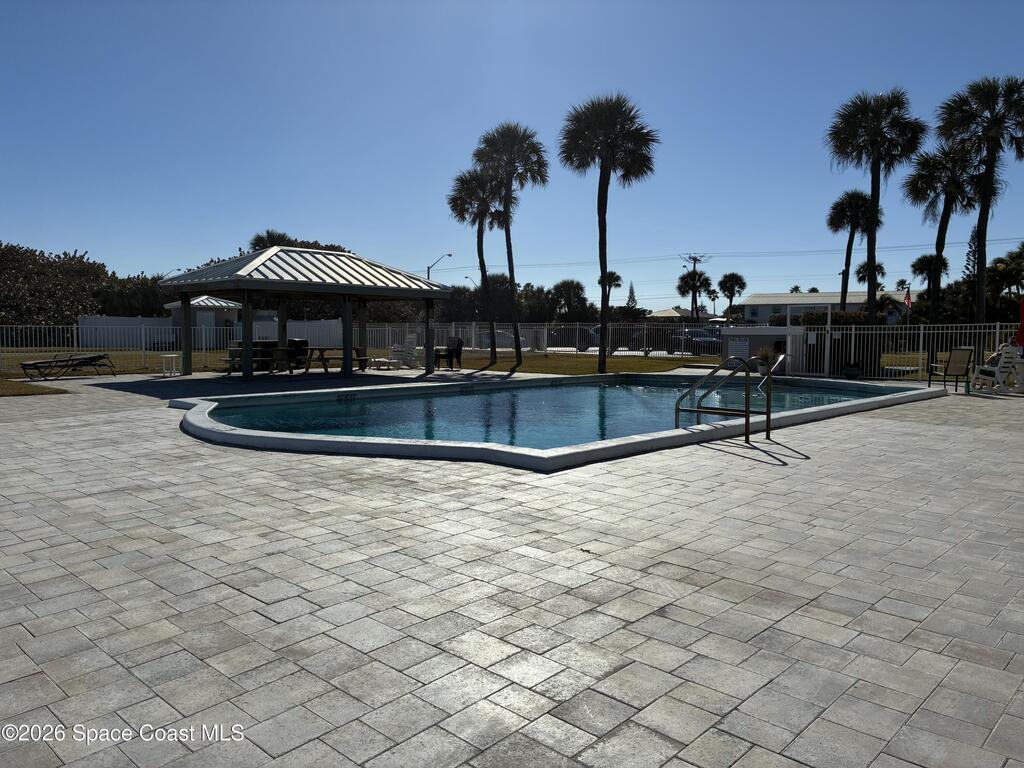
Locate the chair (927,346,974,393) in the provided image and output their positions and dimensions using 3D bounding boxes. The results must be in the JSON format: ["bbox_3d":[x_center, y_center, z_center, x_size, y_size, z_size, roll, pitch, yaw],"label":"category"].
[{"bbox_3d":[9.257,-0.278,16.200,0.600,0.960,0.720,0,4,-3],"label":"chair"}]

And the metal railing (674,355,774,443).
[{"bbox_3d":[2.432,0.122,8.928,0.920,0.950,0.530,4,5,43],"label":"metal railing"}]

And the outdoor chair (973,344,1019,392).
[{"bbox_3d":[10.006,-0.310,15.900,0.750,0.980,0.820,-2,4,-37],"label":"outdoor chair"}]

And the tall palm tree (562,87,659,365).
[{"bbox_3d":[3.011,-4.689,24.000,3.027,8.691,3.027,0,3,0],"label":"tall palm tree"}]

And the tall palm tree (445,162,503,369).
[{"bbox_3d":[-1.410,-4.566,29.700,2.173,7.665,2.173,0,3,0],"label":"tall palm tree"}]

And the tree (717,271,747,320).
[{"bbox_3d":[18.836,-6.212,66.000,2.497,6.713,2.497,0,3,0],"label":"tree"}]

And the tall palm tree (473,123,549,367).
[{"bbox_3d":[-0.059,-5.461,30.000,2.876,9.479,2.876,0,3,0],"label":"tall palm tree"}]

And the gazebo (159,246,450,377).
[{"bbox_3d":[-6.350,-2.324,24.159,4.880,3.800,7.350,4,5,43],"label":"gazebo"}]

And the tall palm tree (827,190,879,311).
[{"bbox_3d":[15.985,-5.049,36.000,2.452,8.017,2.452,0,3,0],"label":"tall palm tree"}]

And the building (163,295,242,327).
[{"bbox_3d":[-14.892,-2.839,37.346,2.750,3.000,2.750,4,5,43],"label":"building"}]

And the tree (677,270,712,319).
[{"bbox_3d":[14.712,-5.895,62.000,2.815,6.510,2.815,0,3,0],"label":"tree"}]

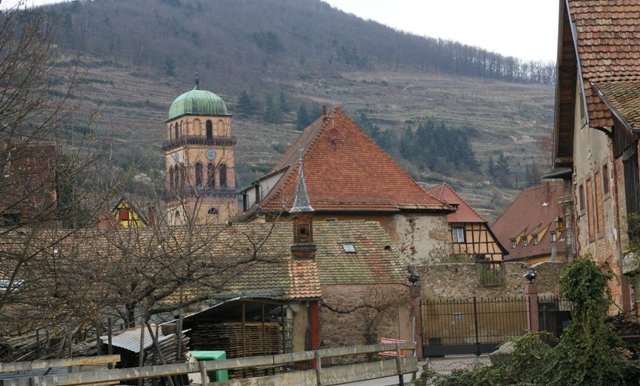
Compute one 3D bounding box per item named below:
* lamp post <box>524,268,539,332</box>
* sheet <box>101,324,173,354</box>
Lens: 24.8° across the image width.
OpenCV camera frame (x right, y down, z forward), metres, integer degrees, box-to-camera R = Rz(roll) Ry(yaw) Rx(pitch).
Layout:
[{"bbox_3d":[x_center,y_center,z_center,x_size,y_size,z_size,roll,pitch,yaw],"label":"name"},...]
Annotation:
[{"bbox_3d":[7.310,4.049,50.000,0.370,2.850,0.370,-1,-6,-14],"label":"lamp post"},{"bbox_3d":[-3.712,2.998,30.000,0.800,0.070,1.520,14,15,22],"label":"sheet"}]

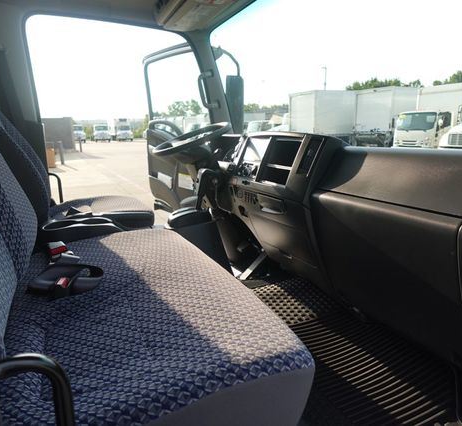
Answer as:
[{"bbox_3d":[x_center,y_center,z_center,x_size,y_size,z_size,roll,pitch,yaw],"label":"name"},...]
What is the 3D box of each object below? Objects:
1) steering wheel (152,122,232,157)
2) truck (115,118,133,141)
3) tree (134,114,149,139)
[{"bbox_3d":[-0.203,-0.388,1.917,0.440,0.090,0.440,-28,23,-20],"label":"steering wheel"},{"bbox_3d":[-15.041,-11.643,49.462,2.200,2.950,6.200,-7,15,-20],"label":"truck"},{"bbox_3d":[-14.069,-13.458,55.115,2.700,3.750,2.700,-6,14,-13],"label":"tree"}]

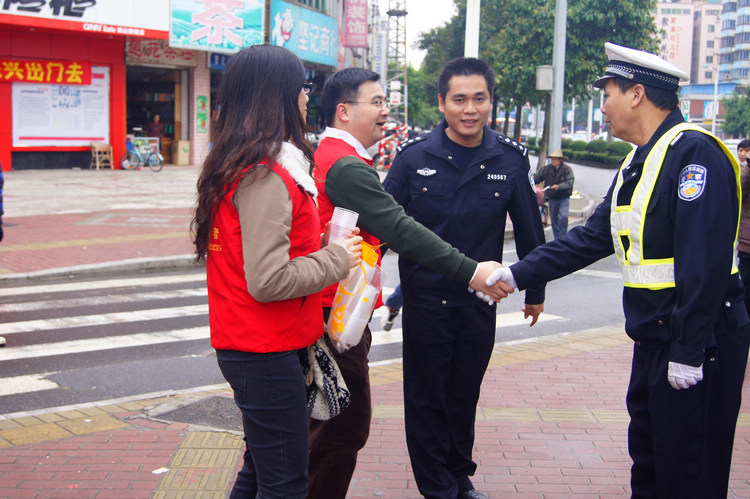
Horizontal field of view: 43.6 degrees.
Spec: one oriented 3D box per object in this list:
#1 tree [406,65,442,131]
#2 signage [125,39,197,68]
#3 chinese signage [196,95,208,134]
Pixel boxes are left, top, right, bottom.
[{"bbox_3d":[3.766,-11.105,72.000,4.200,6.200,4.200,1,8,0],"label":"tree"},{"bbox_3d":[-6.039,-5.600,26.500,2.250,0.900,0.150,-6,10,-42],"label":"signage"},{"bbox_3d":[-5.088,-3.977,27.600,0.380,1.120,0.040,-6,10,-42],"label":"chinese signage"}]

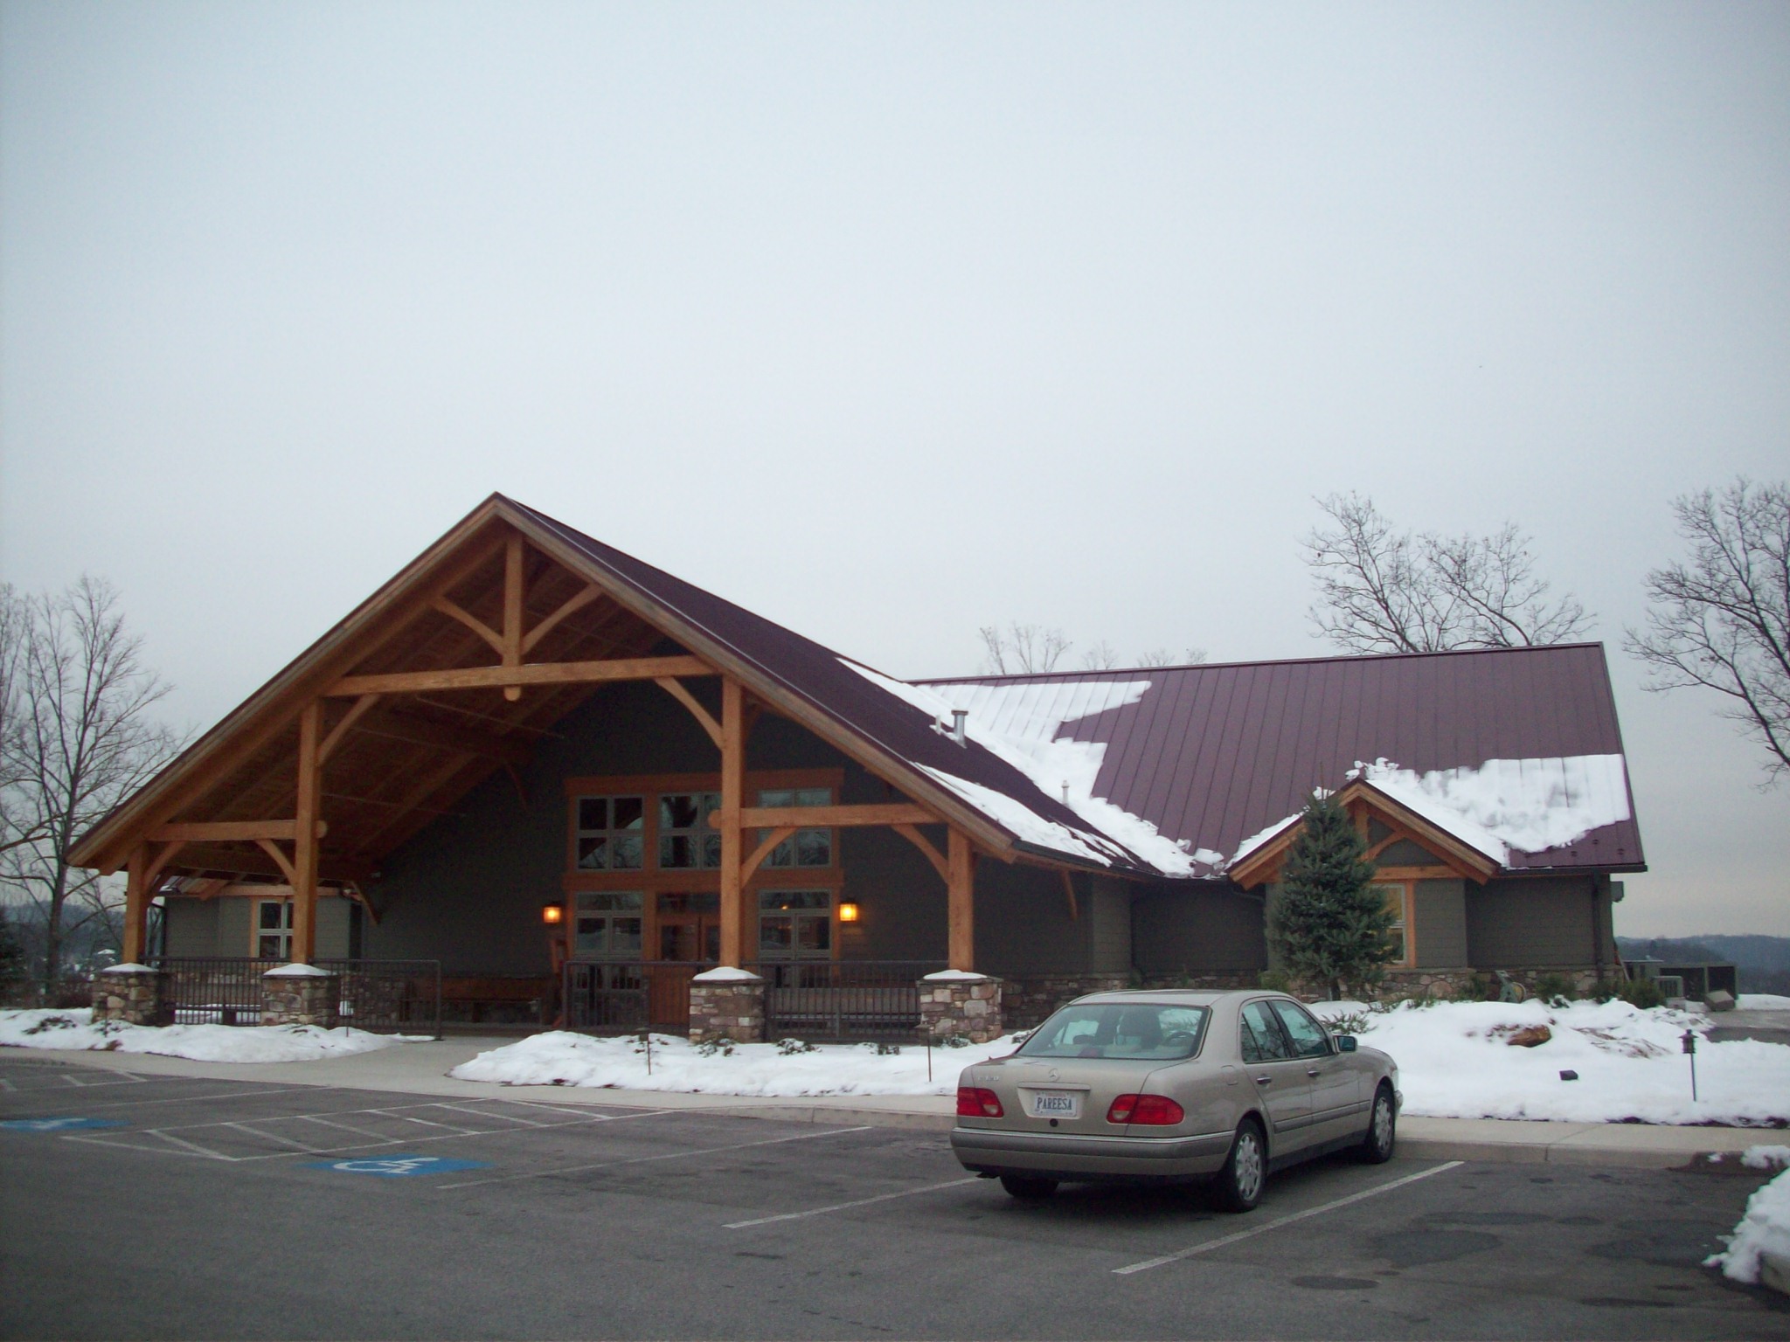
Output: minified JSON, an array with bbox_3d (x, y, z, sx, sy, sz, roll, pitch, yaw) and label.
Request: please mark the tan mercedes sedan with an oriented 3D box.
[{"bbox_3d":[2.313,3.102,14.337,1.840,1.440,4.800,-6,-9,32],"label":"tan mercedes sedan"}]

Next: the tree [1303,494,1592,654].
[{"bbox_3d":[18.216,2.911,60.639,11.000,17.500,10.500,-3,-9,17],"label":"tree"}]

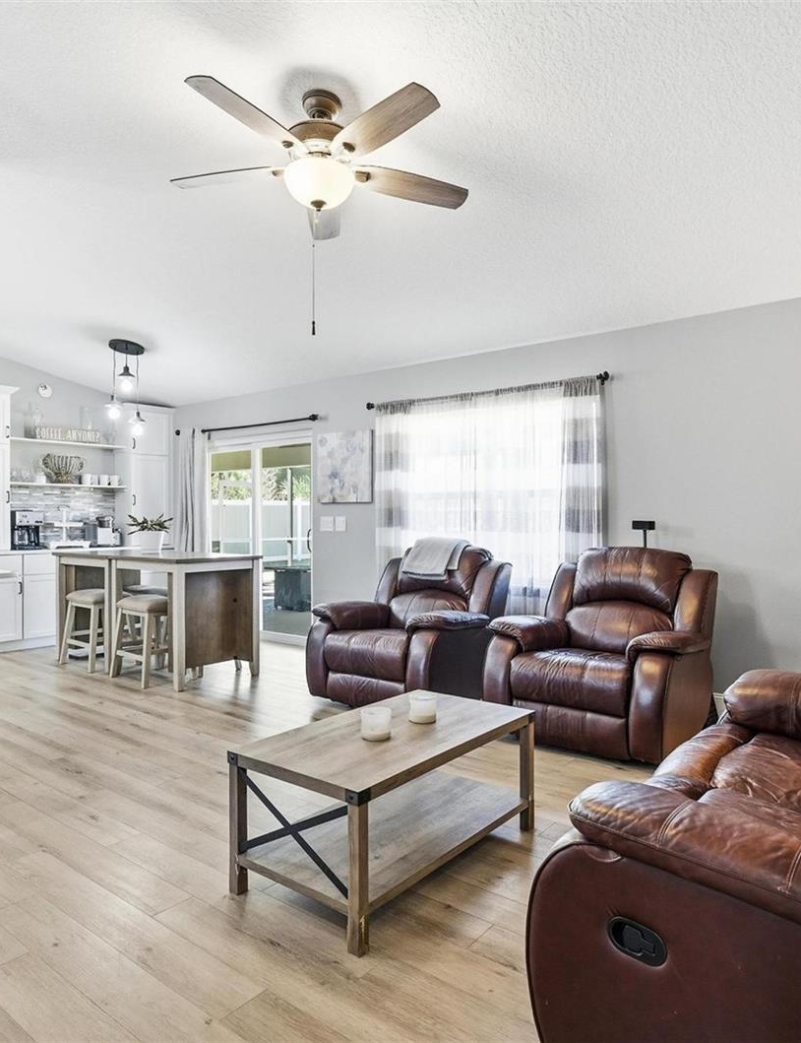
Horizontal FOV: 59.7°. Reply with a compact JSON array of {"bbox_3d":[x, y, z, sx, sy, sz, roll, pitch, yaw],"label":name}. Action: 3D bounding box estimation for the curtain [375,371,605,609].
[{"bbox_3d":[0.610,0.055,5.532,2.100,2.130,0.100,0,0,38],"label":"curtain"}]

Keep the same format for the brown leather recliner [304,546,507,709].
[{"bbox_3d":[0.086,0.682,4.888,0.972,1.032,1.022,0,0,34],"label":"brown leather recliner"}]

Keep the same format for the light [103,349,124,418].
[{"bbox_3d":[-2.564,-1.222,6.250,0.150,0.615,0.150,0,0,38],"label":"light"}]

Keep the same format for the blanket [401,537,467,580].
[{"bbox_3d":[0.253,0.270,5.170,0.470,0.310,0.260,0,0,41],"label":"blanket"}]

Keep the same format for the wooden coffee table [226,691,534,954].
[{"bbox_3d":[-0.015,0.964,2.471,0.554,0.453,1.022,0,0,38],"label":"wooden coffee table"}]

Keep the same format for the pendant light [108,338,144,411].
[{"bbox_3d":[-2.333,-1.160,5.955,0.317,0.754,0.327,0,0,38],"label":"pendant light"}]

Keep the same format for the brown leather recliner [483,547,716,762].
[{"bbox_3d":[1.203,0.670,4.101,1.000,1.040,1.030,0,0,40],"label":"brown leather recliner"}]

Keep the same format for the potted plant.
[{"bbox_3d":[-2.058,0.092,5.724,0.357,0.322,0.337,0,0,38],"label":"potted plant"}]

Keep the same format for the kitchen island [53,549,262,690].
[{"bbox_3d":[-2.007,0.733,5.697,1.750,0.915,0.750,0,0,38],"label":"kitchen island"}]

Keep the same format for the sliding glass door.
[{"bbox_3d":[-1.559,0.170,7.411,1.790,2.040,0.120,0,0,38],"label":"sliding glass door"}]

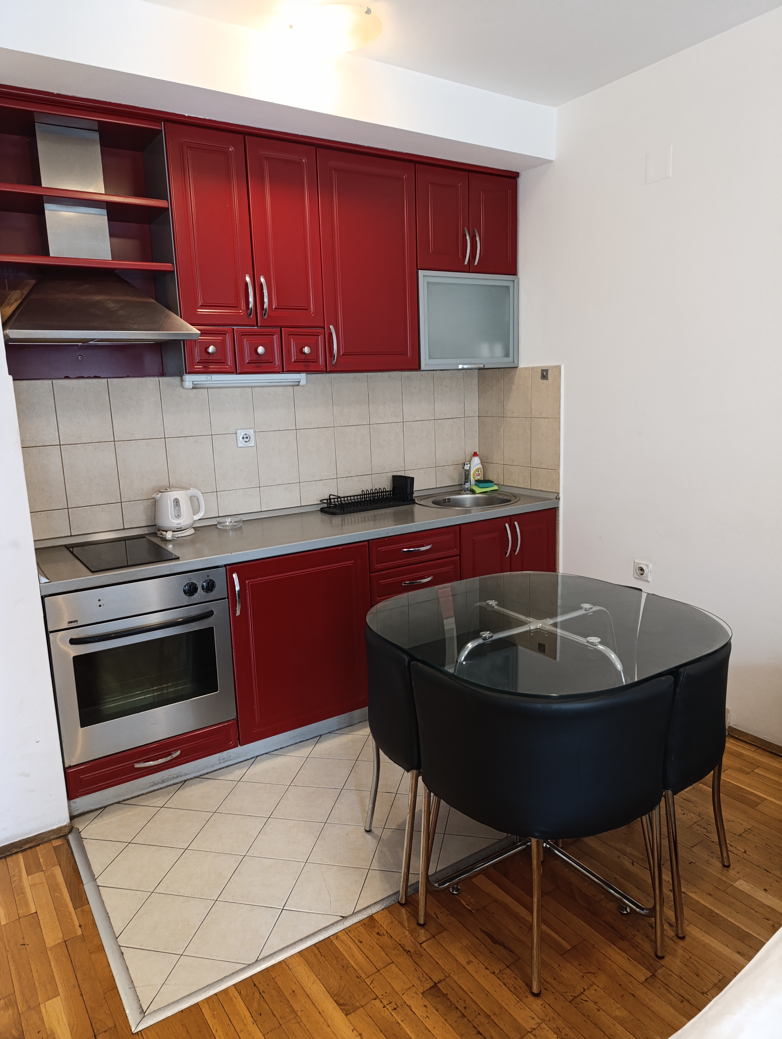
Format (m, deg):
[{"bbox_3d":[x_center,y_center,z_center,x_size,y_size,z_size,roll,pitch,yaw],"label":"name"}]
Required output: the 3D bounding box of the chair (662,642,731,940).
[{"bbox_3d":[0.736,0.673,2.032,0.500,0.725,0.660,1,12,12],"label":"chair"}]

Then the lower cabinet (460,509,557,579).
[{"bbox_3d":[0.420,0.294,3.532,0.601,0.709,0.560,-9,13,-32],"label":"lower cabinet"}]

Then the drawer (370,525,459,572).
[{"bbox_3d":[-0.025,0.088,3.165,0.467,0.135,0.500,-9,13,-32],"label":"drawer"}]

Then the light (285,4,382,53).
[{"bbox_3d":[-0.185,-1.569,2.206,0.305,0.100,0.305,-9,13,-32],"label":"light"}]

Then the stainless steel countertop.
[{"bbox_3d":[-0.301,0.014,3.005,2.285,0.062,0.597,-9,13,-32],"label":"stainless steel countertop"}]

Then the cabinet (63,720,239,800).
[{"bbox_3d":[-0.968,0.810,2.672,0.595,0.119,0.500,-9,13,-32],"label":"cabinet"}]

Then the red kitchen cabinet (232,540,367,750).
[{"bbox_3d":[-0.486,0.437,2.959,0.597,0.709,0.560,-9,13,-32],"label":"red kitchen cabinet"}]

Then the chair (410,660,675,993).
[{"bbox_3d":[0.386,0.728,1.811,0.660,0.725,0.500,1,12,12],"label":"chair"}]

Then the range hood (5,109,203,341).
[{"bbox_3d":[-1.058,-0.990,2.378,0.598,0.750,0.505,-9,13,-32],"label":"range hood"}]

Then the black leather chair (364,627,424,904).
[{"bbox_3d":[0.159,0.667,2.155,0.500,0.725,0.660,1,12,12],"label":"black leather chair"}]

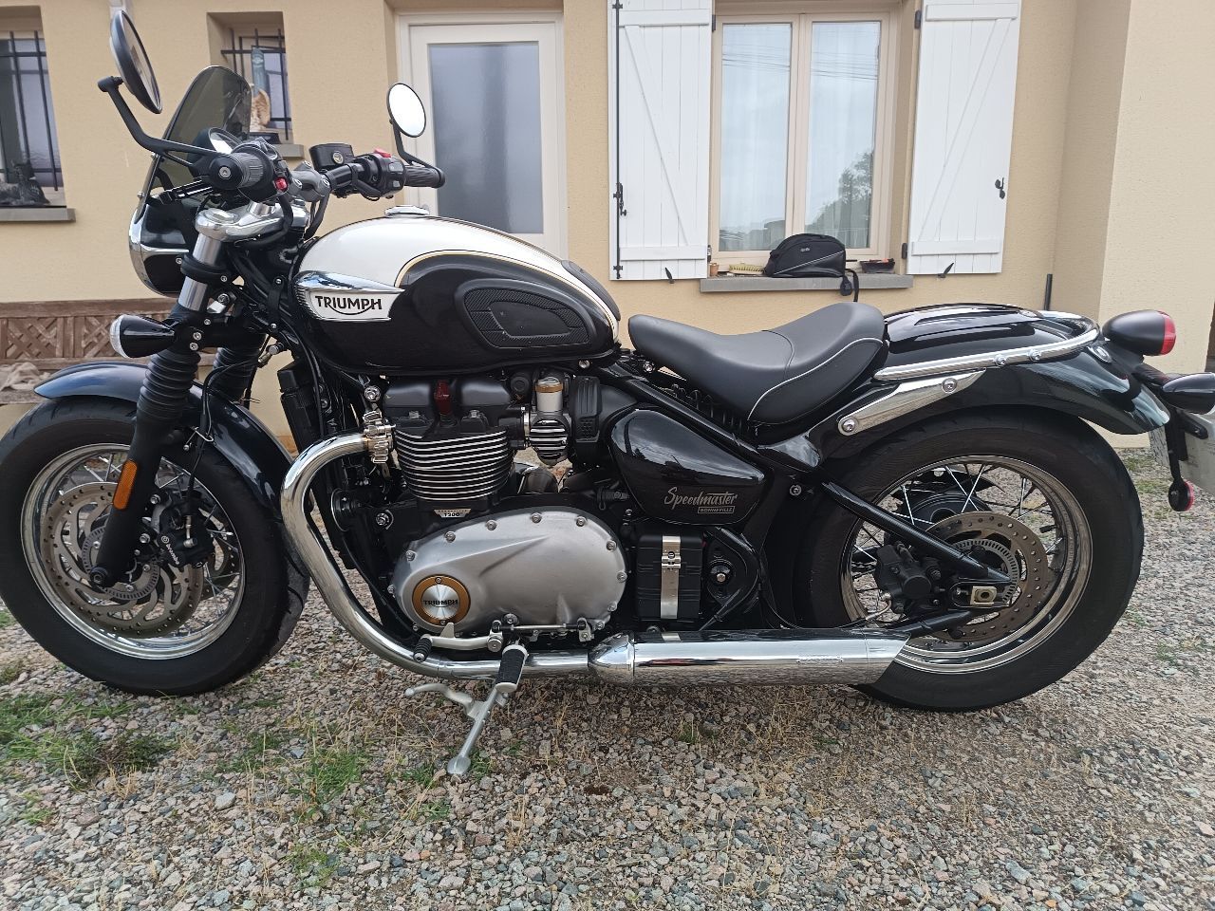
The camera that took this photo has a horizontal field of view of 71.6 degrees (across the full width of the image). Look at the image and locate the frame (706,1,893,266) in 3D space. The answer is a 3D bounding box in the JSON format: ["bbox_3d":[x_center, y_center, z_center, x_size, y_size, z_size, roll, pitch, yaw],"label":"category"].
[{"bbox_3d":[1.020,-1.655,4.459,0.988,1.327,0.090,-1,11,0],"label":"frame"}]

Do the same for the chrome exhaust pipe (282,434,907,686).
[{"bbox_3d":[-0.030,0.178,1.397,1.040,0.405,0.190,0,21,2],"label":"chrome exhaust pipe"}]

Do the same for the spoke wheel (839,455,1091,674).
[{"bbox_3d":[0.635,0.183,1.544,0.436,0.436,0.120,0,21,2],"label":"spoke wheel"}]

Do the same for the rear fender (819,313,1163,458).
[{"bbox_3d":[0.639,-0.133,1.422,0.620,0.250,0.210,0,21,2],"label":"rear fender"}]

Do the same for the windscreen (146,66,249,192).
[{"bbox_3d":[-0.636,-0.505,1.337,0.065,0.230,0.260,27,20,-2],"label":"windscreen"}]

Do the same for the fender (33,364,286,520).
[{"bbox_3d":[-0.780,-0.042,1.512,0.460,0.270,0.165,2,19,6],"label":"fender"}]

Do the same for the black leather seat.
[{"bbox_3d":[0.247,-0.172,1.421,0.430,0.180,0.290,0,21,2],"label":"black leather seat"}]

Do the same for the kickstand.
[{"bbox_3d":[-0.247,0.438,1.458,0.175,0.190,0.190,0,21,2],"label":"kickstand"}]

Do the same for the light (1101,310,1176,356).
[{"bbox_3d":[0.876,-0.202,1.388,0.125,0.082,0.085,0,21,2],"label":"light"}]

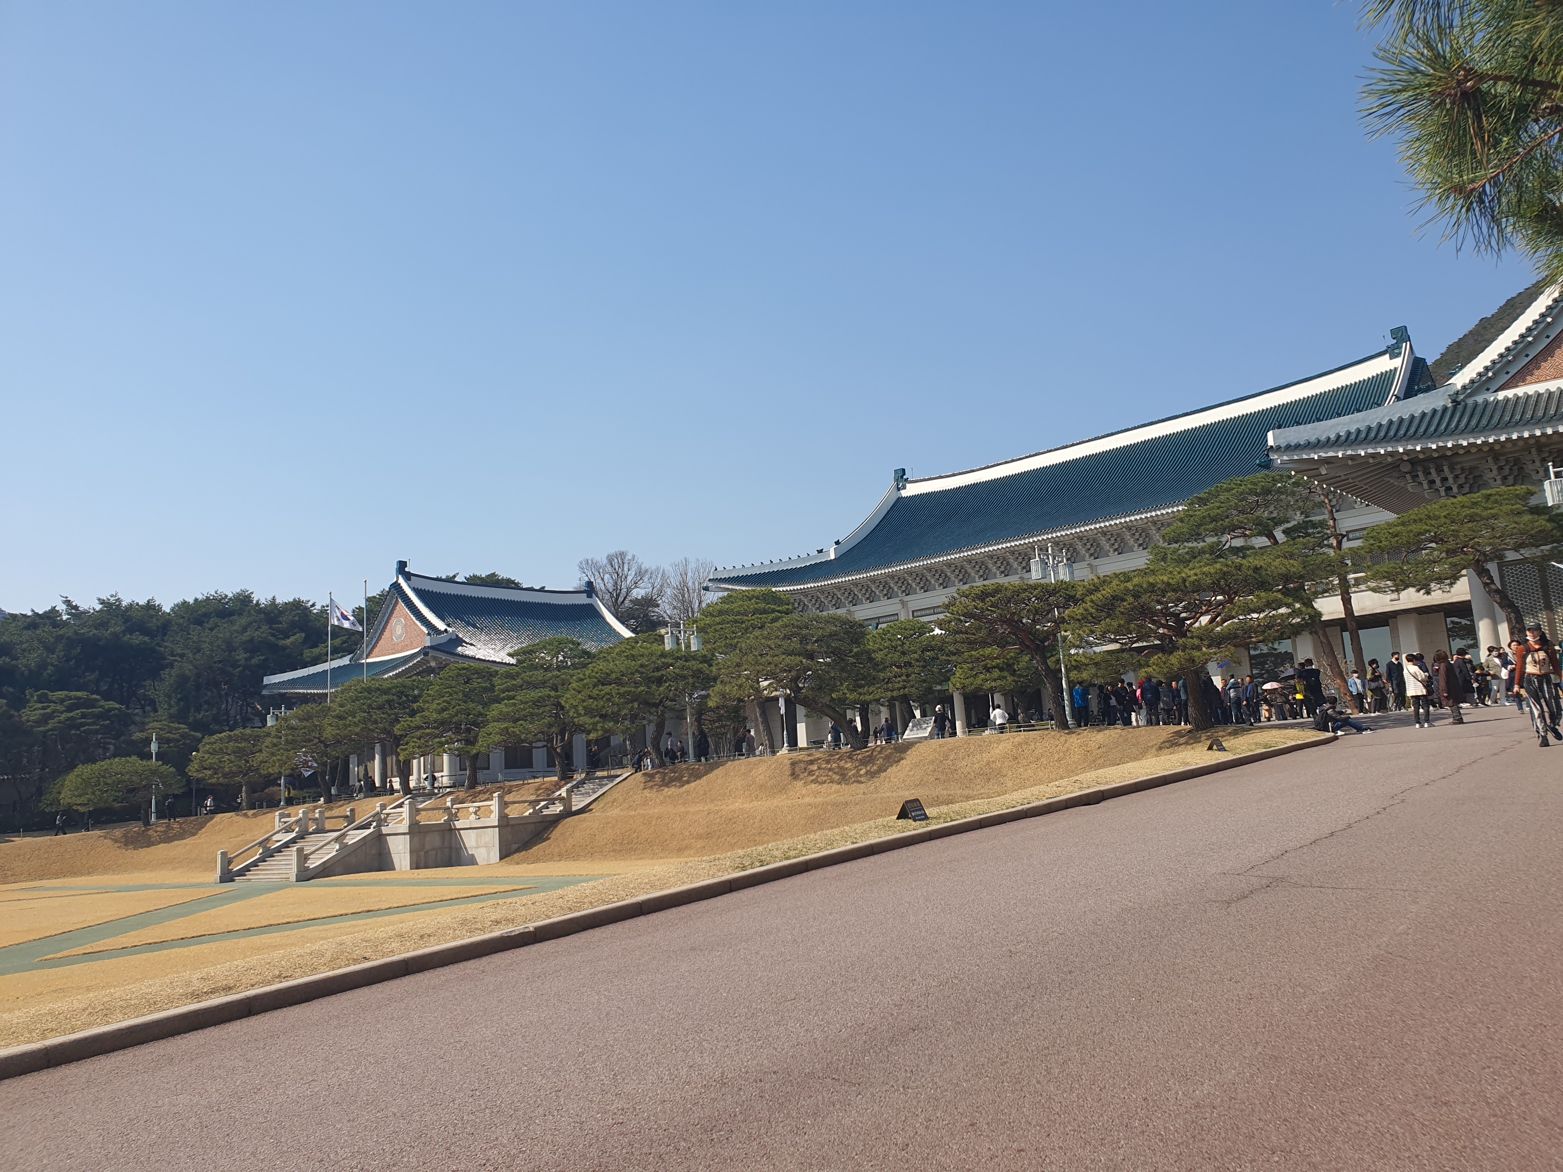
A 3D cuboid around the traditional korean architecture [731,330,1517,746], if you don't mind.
[{"bbox_3d":[30.671,-1.407,103.445,65.000,30.200,42.000,-12,-13,39],"label":"traditional korean architecture"}]

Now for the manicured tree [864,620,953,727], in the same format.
[{"bbox_3d":[4.962,3.785,45.464,3.700,4.920,3.700,-12,-13,39],"label":"manicured tree"}]

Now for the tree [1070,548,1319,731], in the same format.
[{"bbox_3d":[13.077,1.730,37.184,7.540,5.690,6.780,-8,-11,19],"label":"tree"}]

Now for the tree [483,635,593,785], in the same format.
[{"bbox_3d":[-11.689,6.020,57.562,5.780,6.980,5.210,-2,-10,-12],"label":"tree"}]

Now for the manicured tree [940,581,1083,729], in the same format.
[{"bbox_3d":[7.259,2.232,36.990,4.600,4.760,4.400,-12,-13,39],"label":"manicured tree"}]

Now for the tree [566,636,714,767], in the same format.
[{"bbox_3d":[-6.346,5.202,53.229,6.690,5.880,6.020,-3,-10,-7],"label":"tree"}]

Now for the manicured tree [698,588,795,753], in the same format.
[{"bbox_3d":[-1.163,3.448,45.979,4.300,6.680,4.300,-12,-13,39],"label":"manicured tree"}]

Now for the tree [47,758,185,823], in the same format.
[{"bbox_3d":[-47.478,14.696,84.094,8.330,4.730,7.490,1,-12,-29],"label":"tree"}]

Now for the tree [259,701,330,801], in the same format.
[{"bbox_3d":[-28.975,10.005,70.617,4.570,5.840,4.120,0,-11,-22],"label":"tree"}]

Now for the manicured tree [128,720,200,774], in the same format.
[{"bbox_3d":[-51.000,15.323,97.044,5.500,8.500,5.000,1,-11,-28],"label":"manicured tree"}]

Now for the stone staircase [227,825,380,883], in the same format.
[{"bbox_3d":[-17.513,9.726,42.734,5.400,1.750,3.000,-12,-13,39],"label":"stone staircase"}]

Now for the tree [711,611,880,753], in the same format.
[{"bbox_3d":[0.508,3.498,41.988,5.500,4.970,5.000,-4,-10,-1],"label":"tree"}]

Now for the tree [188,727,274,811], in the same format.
[{"bbox_3d":[-35.527,11.880,76.252,5.340,5.420,4.810,0,-11,-25],"label":"tree"}]

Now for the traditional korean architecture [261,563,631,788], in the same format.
[{"bbox_3d":[-23.750,7.902,99.629,24.000,18.500,30.000,-12,-13,39],"label":"traditional korean architecture"}]

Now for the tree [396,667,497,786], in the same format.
[{"bbox_3d":[-17.502,7.445,62.199,5.380,6.570,4.850,-1,-11,-16],"label":"tree"}]

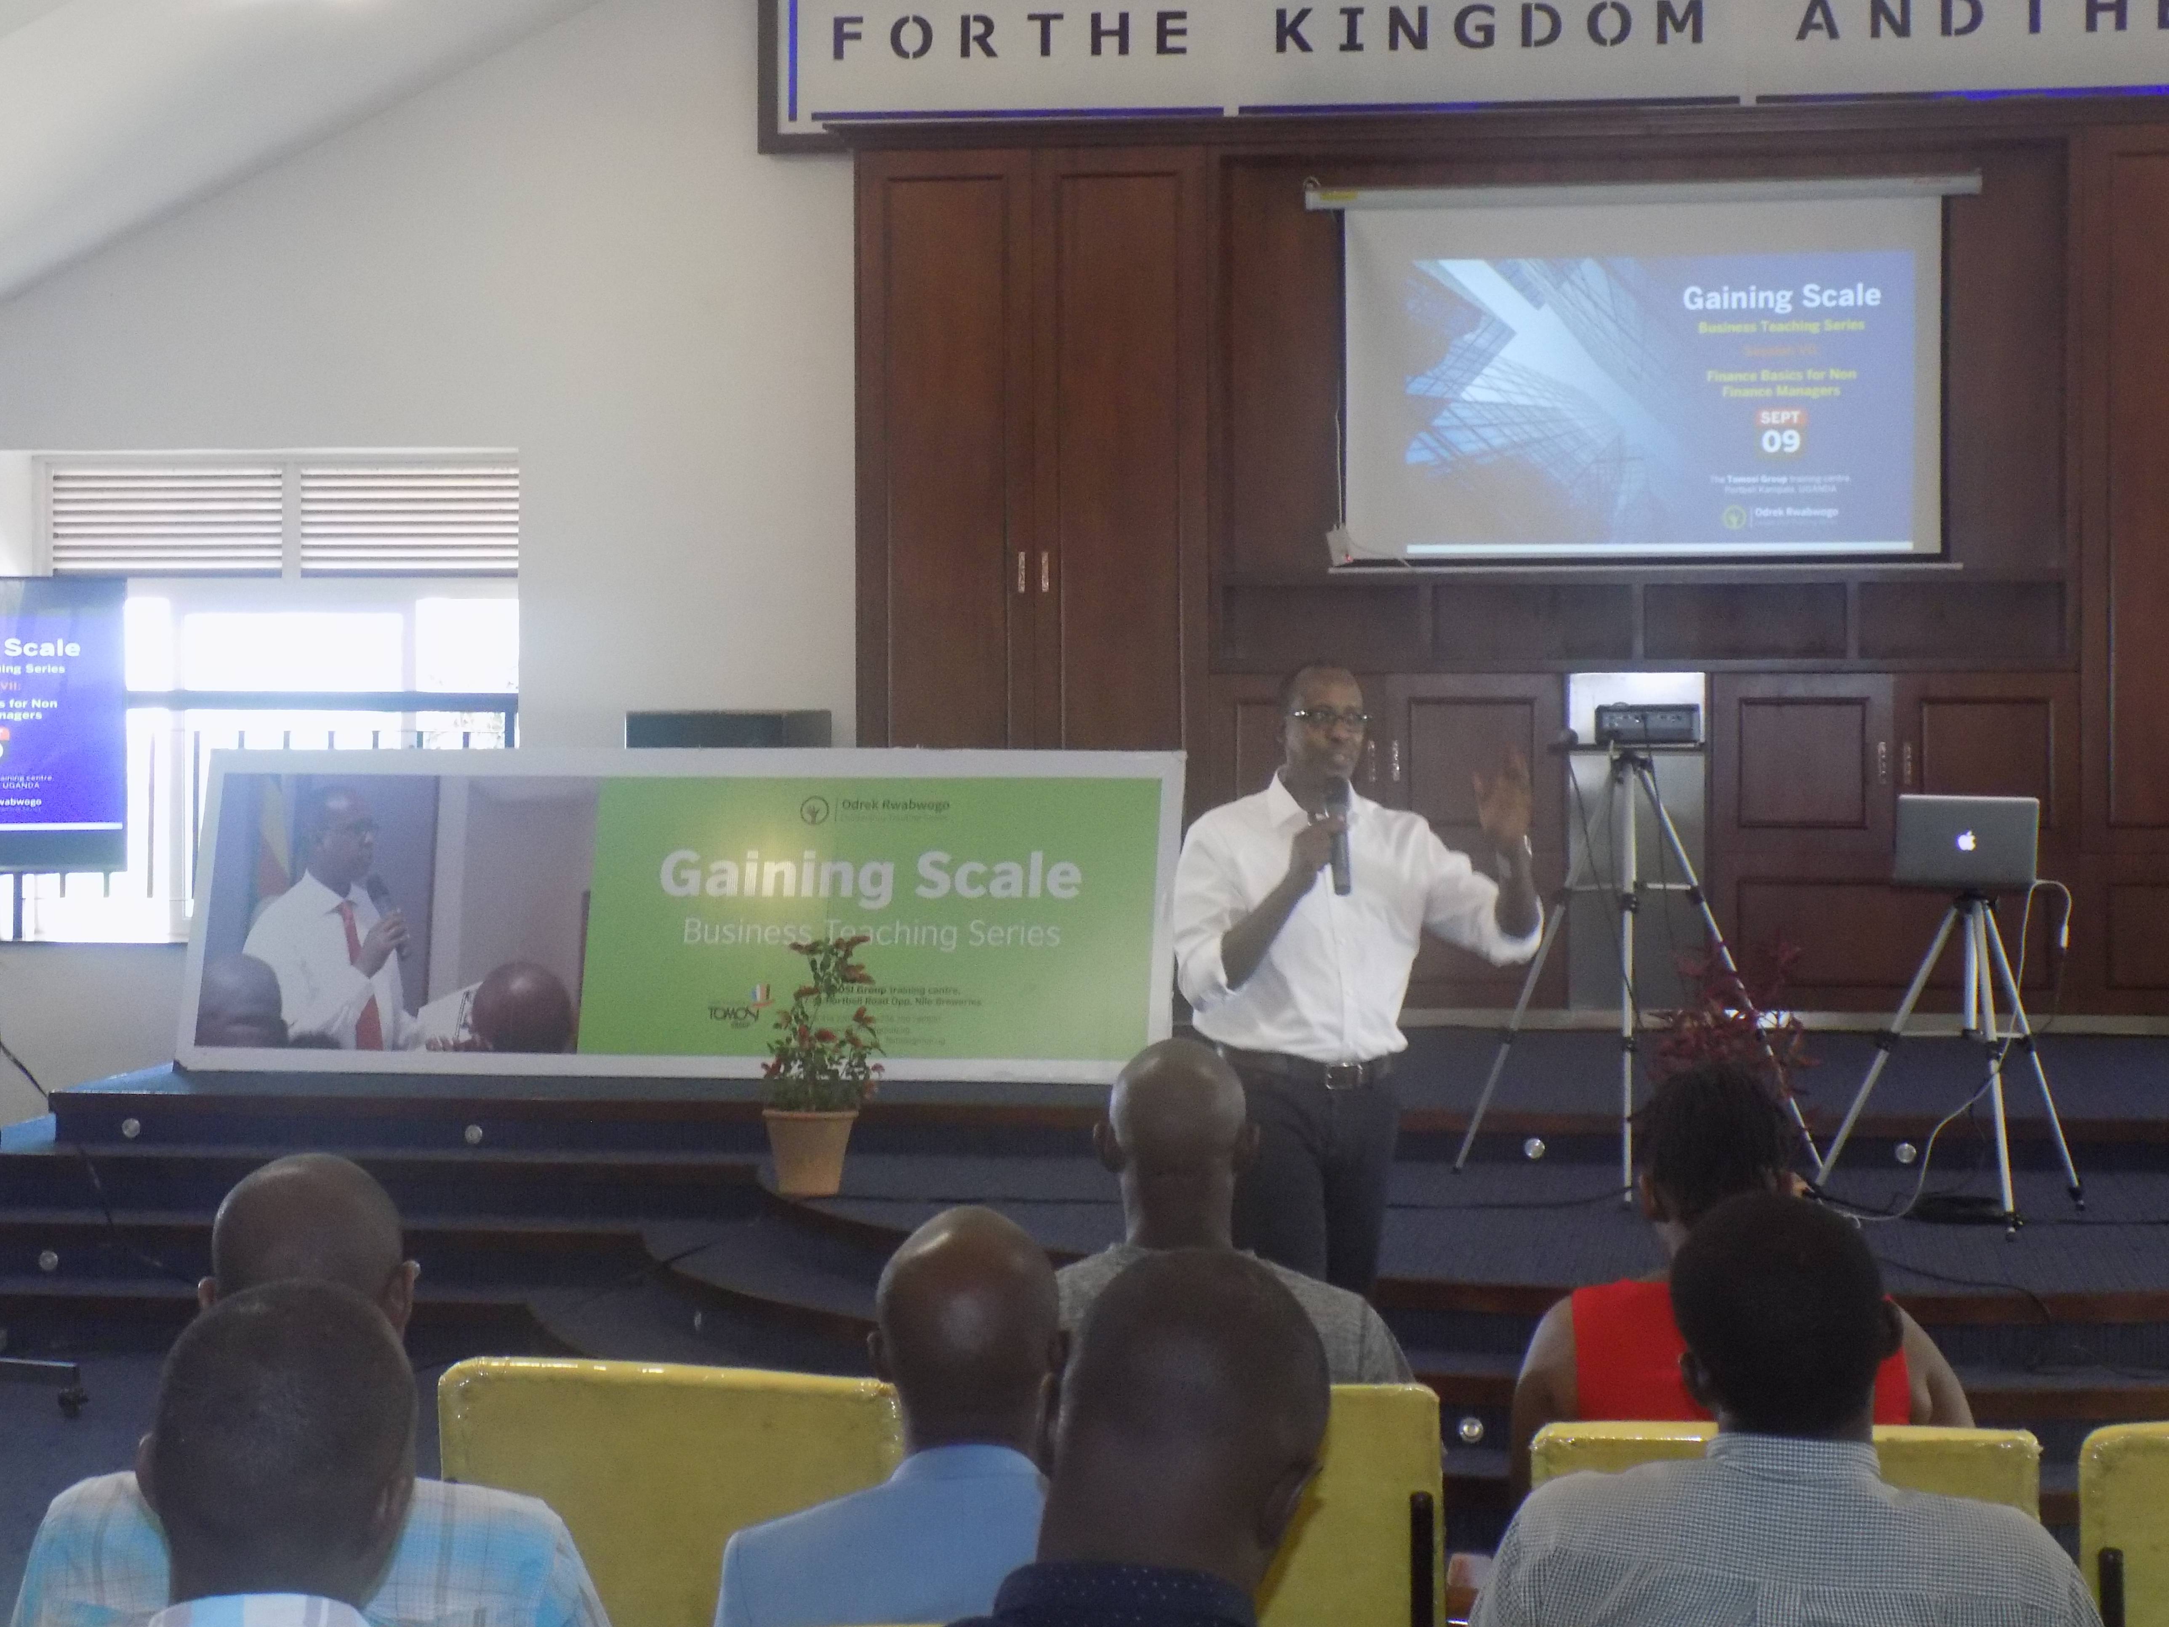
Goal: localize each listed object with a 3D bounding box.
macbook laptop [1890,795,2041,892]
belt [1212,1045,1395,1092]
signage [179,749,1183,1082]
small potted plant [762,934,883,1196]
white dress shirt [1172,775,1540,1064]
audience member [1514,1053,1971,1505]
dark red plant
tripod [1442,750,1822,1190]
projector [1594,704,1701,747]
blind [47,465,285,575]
[{"bbox_3d":[2.140,0.071,9.860,0.332,0.232,0.290,0,1,7],"label":"macbook laptop"},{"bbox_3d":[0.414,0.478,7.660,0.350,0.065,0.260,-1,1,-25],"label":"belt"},{"bbox_3d":[-1.209,0.294,12.020,3.000,1.000,0.050,0,-16,10],"label":"signage"},{"bbox_3d":[-0.654,0.630,10.170,0.310,0.650,0.300,0,1,8],"label":"small potted plant"},{"bbox_3d":[0.499,0.192,7.620,0.660,0.560,0.360,0,1,-20],"label":"white dress shirt"},{"bbox_3d":[0.670,0.870,4.360,0.480,1.250,0.820,0,1,3],"label":"audience member"},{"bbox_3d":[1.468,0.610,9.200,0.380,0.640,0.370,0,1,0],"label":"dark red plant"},{"bbox_3d":[1.392,0.388,10.250,0.970,1.120,0.820,0,1,9],"label":"tripod"},{"bbox_3d":[1.431,-0.224,10.330,0.270,0.090,0.220,0,6,8],"label":"projector"},{"bbox_3d":[-3.567,-1.137,15.800,0.950,0.430,0.060,0,1,8],"label":"blind"}]

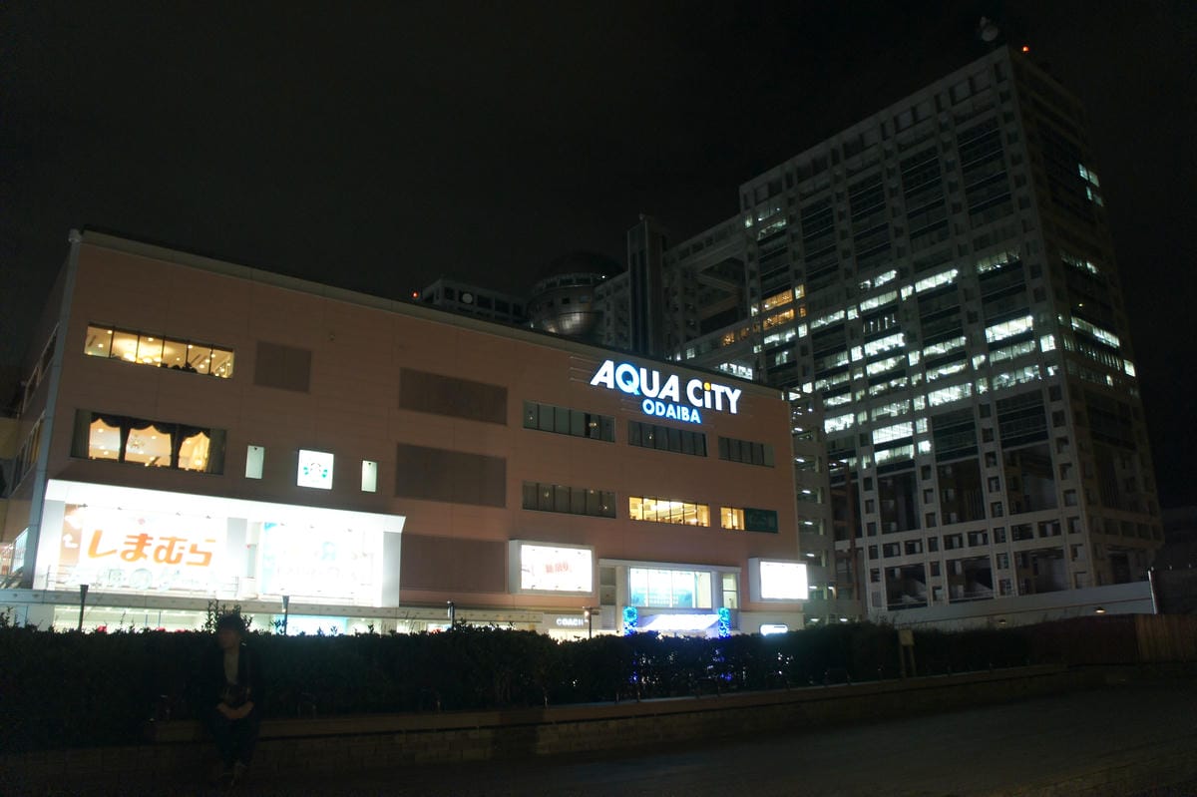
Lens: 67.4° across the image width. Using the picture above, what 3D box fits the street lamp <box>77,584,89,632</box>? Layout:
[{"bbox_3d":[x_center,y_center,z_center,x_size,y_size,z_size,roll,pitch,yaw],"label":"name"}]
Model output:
[{"bbox_3d":[-16.708,8.036,28.528,0.280,4.200,0.400,11,-20,-35],"label":"street lamp"}]

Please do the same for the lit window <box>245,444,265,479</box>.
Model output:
[{"bbox_3d":[-17.704,3.327,46.307,0.866,1.691,0.150,11,-20,-35],"label":"lit window"}]

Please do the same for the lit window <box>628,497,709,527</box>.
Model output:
[{"bbox_3d":[5.092,7.981,62.928,7.630,1.588,0.200,11,-20,-35],"label":"lit window"}]

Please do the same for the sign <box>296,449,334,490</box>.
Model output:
[{"bbox_3d":[-15.151,3.847,48.186,1.971,1.984,0.200,11,-20,-35],"label":"sign"}]

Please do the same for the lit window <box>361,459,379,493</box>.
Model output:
[{"bbox_3d":[-12.733,4.365,49.954,0.858,1.690,0.150,11,-20,-35],"label":"lit window"}]

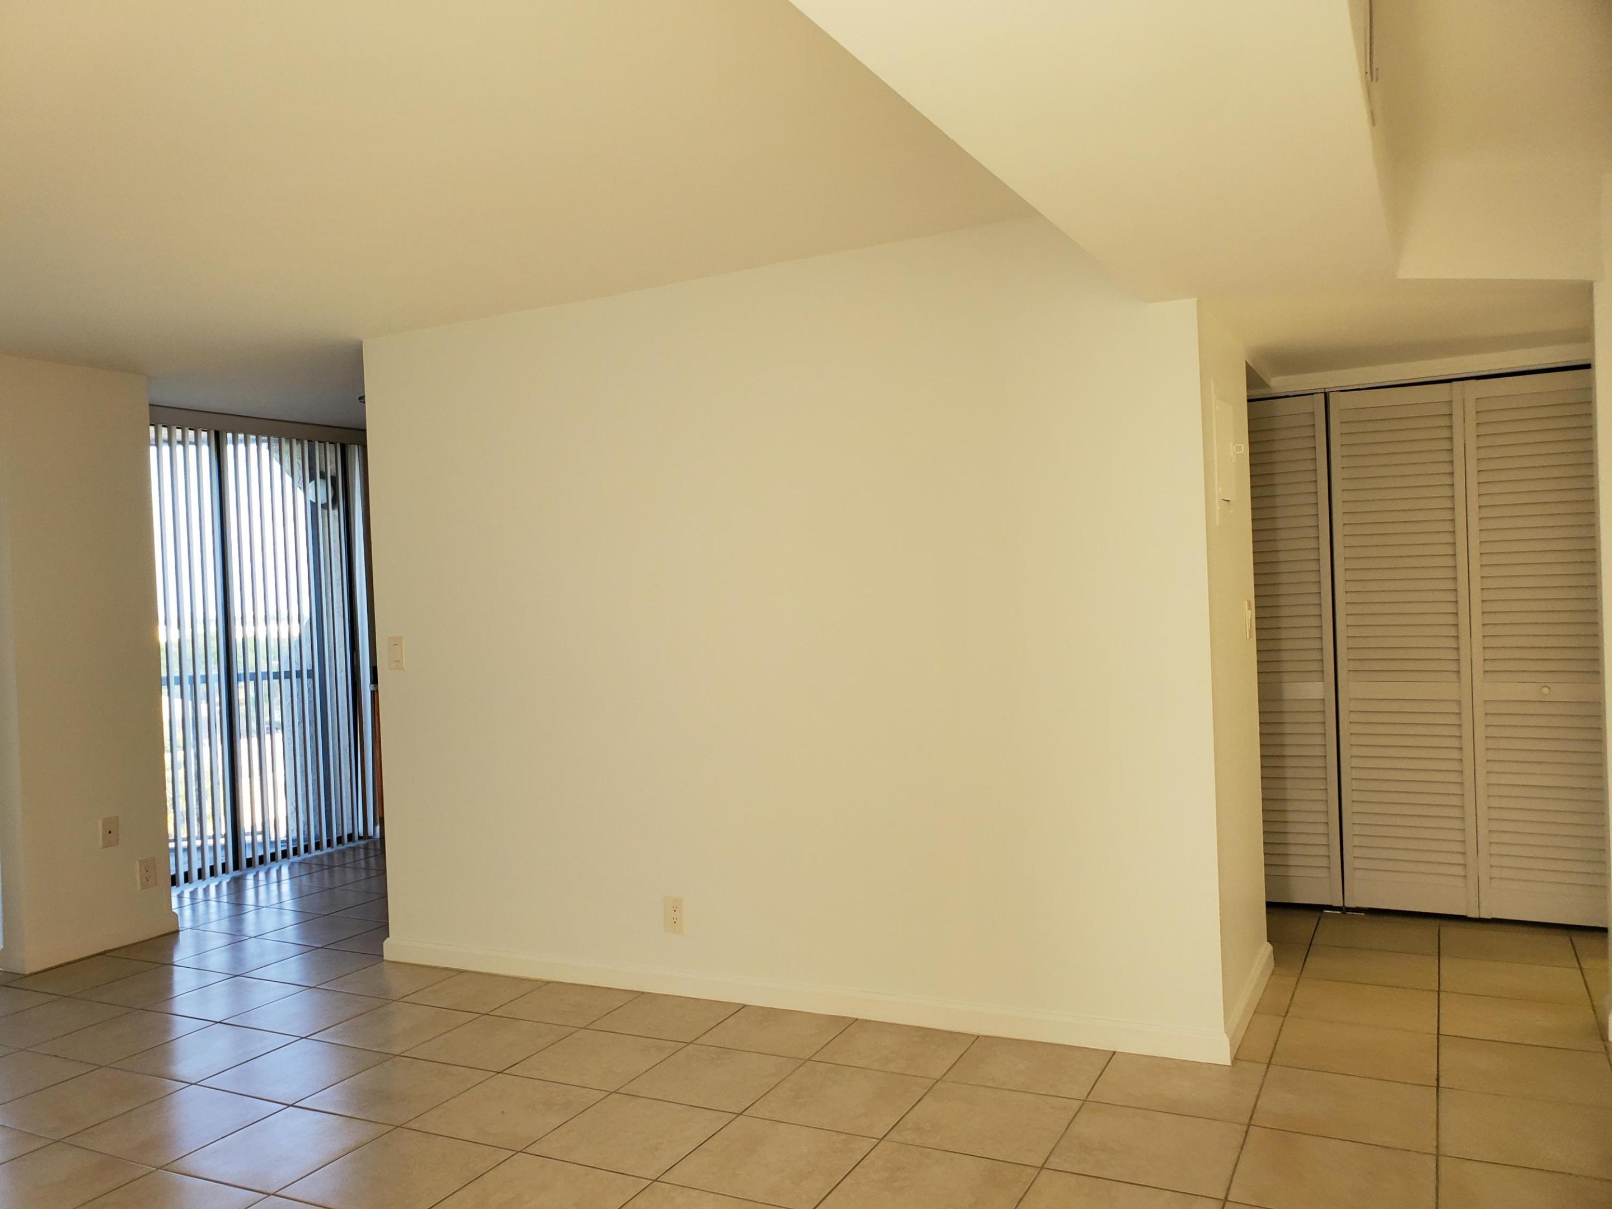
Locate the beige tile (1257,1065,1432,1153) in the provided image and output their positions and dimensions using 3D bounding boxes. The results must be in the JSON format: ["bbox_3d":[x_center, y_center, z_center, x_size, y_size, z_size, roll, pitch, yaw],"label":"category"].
[{"bbox_3d":[1.372,1.274,3.061,0.402,0.012,0.402,-2,0,27],"label":"beige tile"}]

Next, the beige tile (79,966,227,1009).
[{"bbox_3d":[-2.434,1.429,4.519,0.403,0.010,0.403,-2,0,27],"label":"beige tile"}]

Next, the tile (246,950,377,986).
[{"bbox_3d":[-1.889,1.407,4.688,0.403,0.010,0.403,-2,0,27],"label":"tile"}]

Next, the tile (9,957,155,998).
[{"bbox_3d":[-2.785,1.443,4.697,0.400,0.010,0.392,-2,0,27],"label":"tile"}]

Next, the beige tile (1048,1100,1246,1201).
[{"bbox_3d":[0.815,1.291,2.873,0.400,0.010,0.392,-2,0,27],"label":"beige tile"}]

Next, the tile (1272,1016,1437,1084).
[{"bbox_3d":[1.545,1.255,3.401,0.400,0.010,0.392,-2,0,27],"label":"tile"}]

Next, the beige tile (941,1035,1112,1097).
[{"bbox_3d":[0.645,1.306,3.430,0.402,0.012,0.402,-2,0,27],"label":"beige tile"}]

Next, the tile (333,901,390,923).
[{"bbox_3d":[-1.903,1.411,5.617,0.402,0.012,0.402,-2,0,27],"label":"tile"}]

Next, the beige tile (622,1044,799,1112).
[{"bbox_3d":[-0.262,1.336,3.417,0.400,0.010,0.392,-2,0,27],"label":"beige tile"}]

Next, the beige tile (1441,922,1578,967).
[{"bbox_3d":[2.515,1.237,4.358,0.403,0.010,0.403,-2,0,27],"label":"beige tile"}]

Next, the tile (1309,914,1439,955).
[{"bbox_3d":[2.091,1.233,4.480,0.402,0.012,0.402,-2,0,27],"label":"tile"}]

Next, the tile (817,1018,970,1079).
[{"bbox_3d":[0.276,1.332,3.636,0.407,0.011,0.375,-2,0,27],"label":"tile"}]

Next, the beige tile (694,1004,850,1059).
[{"bbox_3d":[-0.092,1.327,3.754,0.400,0.010,0.356,-2,0,27],"label":"beige tile"}]

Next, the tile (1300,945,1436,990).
[{"bbox_3d":[1.920,1.235,4.111,0.400,0.010,0.392,-2,0,27],"label":"tile"}]

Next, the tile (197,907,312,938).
[{"bbox_3d":[-2.438,1.424,5.410,0.400,0.010,0.392,-2,0,27],"label":"tile"}]

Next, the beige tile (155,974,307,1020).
[{"bbox_3d":[-2.063,1.413,4.327,0.400,0.010,0.392,-2,0,27],"label":"beige tile"}]

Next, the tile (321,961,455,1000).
[{"bbox_3d":[-1.527,1.388,4.463,0.400,0.010,0.344,-2,0,27],"label":"tile"}]

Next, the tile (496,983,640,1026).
[{"bbox_3d":[-0.825,1.379,4.194,0.407,0.011,0.375,-2,0,27],"label":"tile"}]

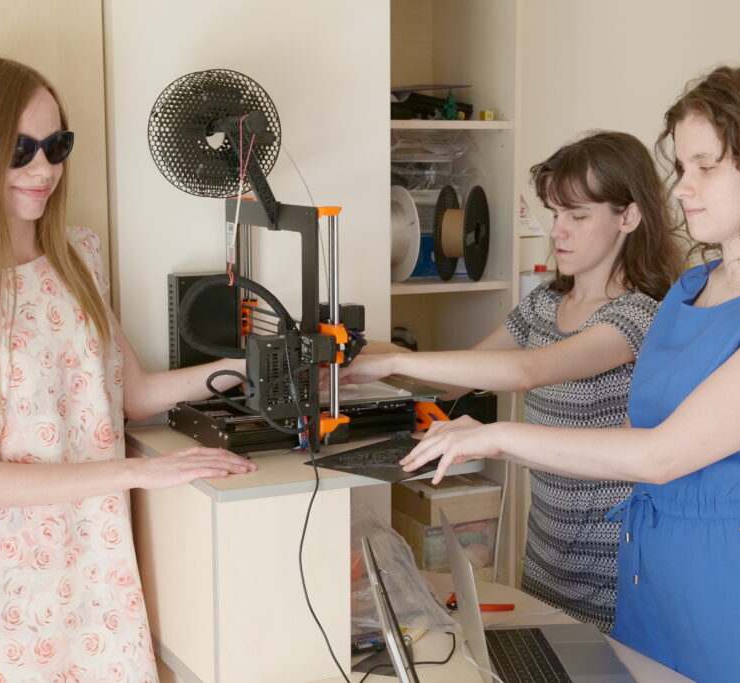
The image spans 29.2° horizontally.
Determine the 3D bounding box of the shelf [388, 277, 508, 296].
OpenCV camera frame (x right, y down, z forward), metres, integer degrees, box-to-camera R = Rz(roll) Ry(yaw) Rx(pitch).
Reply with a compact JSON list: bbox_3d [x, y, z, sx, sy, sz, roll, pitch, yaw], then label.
[{"bbox_3d":[0.066,-0.127,3.093,0.340,0.019,0.340,-4,8,-25],"label":"shelf"}]

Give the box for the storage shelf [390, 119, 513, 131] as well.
[{"bbox_3d":[0.070,-0.459,3.036,0.340,0.019,0.350,-4,8,-25],"label":"storage shelf"}]

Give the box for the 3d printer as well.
[{"bbox_3d":[-0.151,-0.147,2.351,0.450,0.594,0.420,-4,9,-28],"label":"3d printer"}]

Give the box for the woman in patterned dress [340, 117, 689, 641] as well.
[{"bbox_3d":[0.287,0.421,2.358,0.580,1.524,0.450,-5,9,-30],"label":"woman in patterned dress"}]

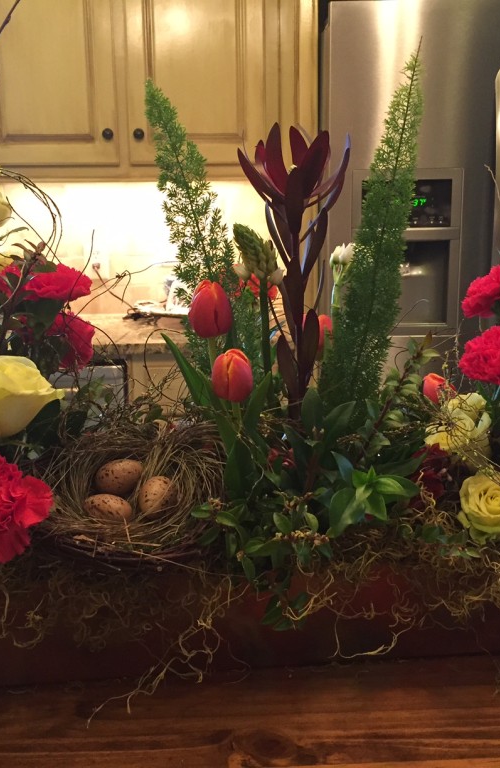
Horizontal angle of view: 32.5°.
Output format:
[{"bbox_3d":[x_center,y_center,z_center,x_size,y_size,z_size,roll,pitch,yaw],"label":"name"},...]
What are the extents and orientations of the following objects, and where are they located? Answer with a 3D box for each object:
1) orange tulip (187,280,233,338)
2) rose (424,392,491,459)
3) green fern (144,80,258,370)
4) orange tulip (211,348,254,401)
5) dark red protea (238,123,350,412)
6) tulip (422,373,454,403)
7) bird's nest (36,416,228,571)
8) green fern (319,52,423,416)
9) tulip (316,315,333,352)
[{"bbox_3d":[-0.029,-0.053,0.610,0.033,0.042,0.033,0,9,0],"label":"orange tulip"},{"bbox_3d":[0.162,0.034,0.670,0.051,0.050,0.050,2,11,14],"label":"rose"},{"bbox_3d":[-0.040,-0.129,0.700,0.057,0.235,0.050,-14,11,-1],"label":"green fern"},{"bbox_3d":[-0.014,-0.007,0.665,0.031,0.042,0.031,-1,11,-1],"label":"orange tulip"},{"bbox_3d":[0.035,-0.092,0.680,0.087,0.222,0.078,0,11,3],"label":"dark red protea"},{"bbox_3d":[0.152,0.004,0.690,0.028,0.036,0.028,-6,12,0],"label":"tulip"},{"bbox_3d":[-0.079,0.076,0.580,0.128,0.065,0.125,0,28,0],"label":"bird's nest"},{"bbox_3d":[0.097,-0.125,0.690,0.057,0.280,0.050,10,11,6],"label":"green fern"},{"bbox_3d":[0.059,-0.041,0.740,0.028,0.039,0.028,0,9,0],"label":"tulip"}]

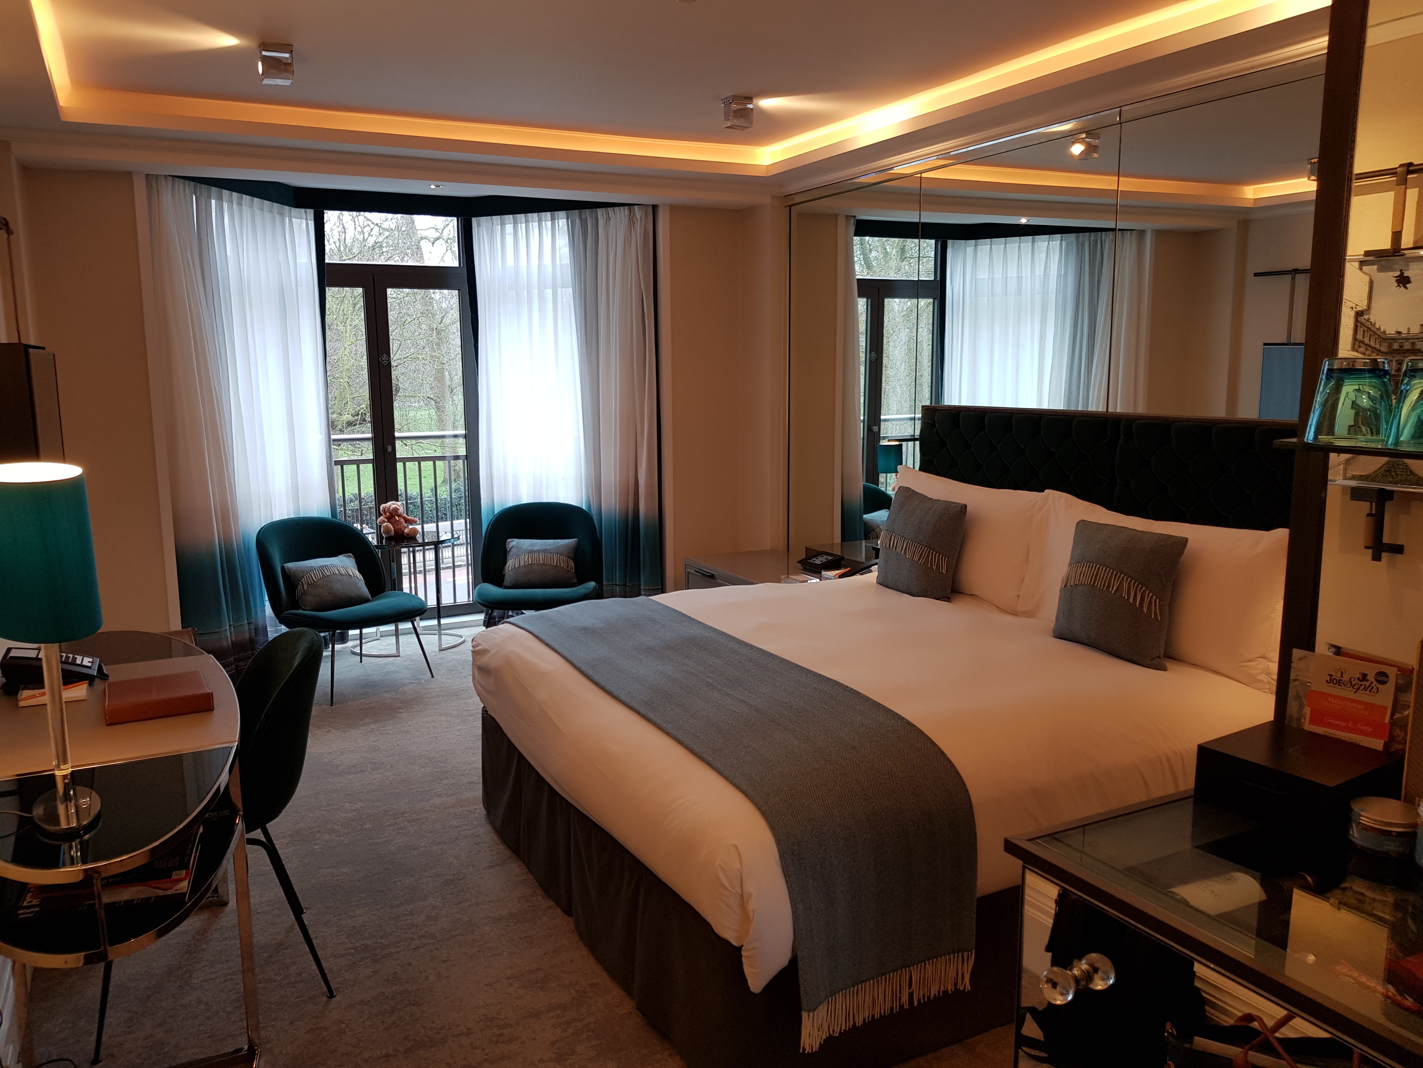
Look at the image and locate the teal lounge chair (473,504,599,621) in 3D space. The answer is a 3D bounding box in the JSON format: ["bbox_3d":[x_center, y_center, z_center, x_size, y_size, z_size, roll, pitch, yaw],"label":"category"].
[{"bbox_3d":[-0.879,0.268,5.521,0.675,0.787,0.650,-1,9,-5],"label":"teal lounge chair"}]

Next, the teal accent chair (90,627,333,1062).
[{"bbox_3d":[-1.263,0.690,2.655,0.575,0.875,0.560,-5,10,-28],"label":"teal accent chair"}]

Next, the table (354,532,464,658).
[{"bbox_3d":[-1.690,0.317,5.888,0.604,0.589,0.604,-5,10,-26],"label":"table"}]

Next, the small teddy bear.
[{"bbox_3d":[-1.736,-0.089,5.931,0.220,0.205,0.170,-6,10,-28],"label":"small teddy bear"}]

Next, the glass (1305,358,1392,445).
[{"bbox_3d":[0.715,-0.150,1.200,0.085,0.096,0.085,-5,10,-26],"label":"glass"}]

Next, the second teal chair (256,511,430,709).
[{"bbox_3d":[-1.742,0.341,5.122,0.650,0.787,0.675,6,11,35],"label":"second teal chair"}]

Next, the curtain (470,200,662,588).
[{"bbox_3d":[-0.777,-0.588,5.954,1.101,2.326,0.200,2,10,17],"label":"curtain"}]

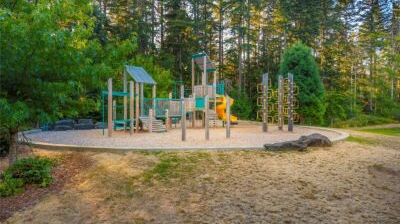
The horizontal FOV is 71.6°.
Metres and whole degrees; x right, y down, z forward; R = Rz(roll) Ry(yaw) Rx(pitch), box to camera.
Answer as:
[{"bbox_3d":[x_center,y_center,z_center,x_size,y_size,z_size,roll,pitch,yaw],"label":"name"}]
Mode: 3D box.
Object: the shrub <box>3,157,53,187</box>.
[{"bbox_3d":[-4.043,1.395,6.500,1.080,0.550,0.850,0,2,-15],"label":"shrub"}]

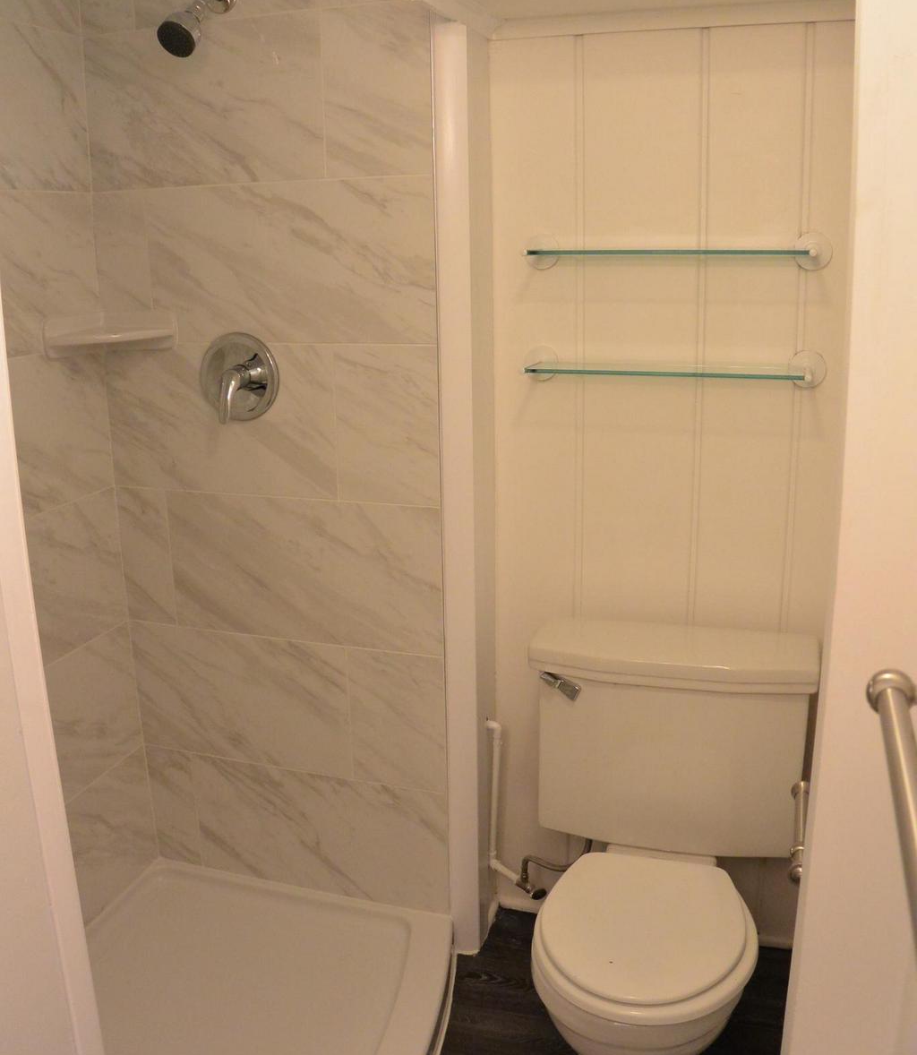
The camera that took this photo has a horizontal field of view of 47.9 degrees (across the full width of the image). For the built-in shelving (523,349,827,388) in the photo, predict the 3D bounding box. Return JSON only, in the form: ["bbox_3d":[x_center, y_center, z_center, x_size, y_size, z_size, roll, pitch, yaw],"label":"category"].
[{"bbox_3d":[0.382,-0.290,1.898,0.560,0.065,0.140,4,15,18],"label":"built-in shelving"}]

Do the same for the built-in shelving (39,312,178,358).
[{"bbox_3d":[-0.705,-0.388,2.066,0.255,0.080,0.165,-8,15,-25],"label":"built-in shelving"}]

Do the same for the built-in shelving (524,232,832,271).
[{"bbox_3d":[0.391,-0.500,1.873,0.550,0.070,0.125,4,15,18],"label":"built-in shelving"}]

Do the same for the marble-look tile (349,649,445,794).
[{"bbox_3d":[-0.126,0.400,2.132,0.213,0.303,0.010,4,15,18],"label":"marble-look tile"}]

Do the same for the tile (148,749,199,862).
[{"bbox_3d":[-0.659,0.648,2.406,0.126,0.300,0.012,4,15,18],"label":"tile"}]

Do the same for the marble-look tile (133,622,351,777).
[{"bbox_3d":[-0.480,0.374,2.270,0.530,0.305,0.012,4,15,18],"label":"marble-look tile"}]

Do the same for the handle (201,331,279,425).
[{"bbox_3d":[-0.452,-0.292,2.044,0.178,0.182,0.080,4,15,18],"label":"handle"}]

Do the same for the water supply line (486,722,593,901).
[{"bbox_3d":[0.161,0.594,2.148,0.235,0.385,0.110,4,15,18],"label":"water supply line"}]

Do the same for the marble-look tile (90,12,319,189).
[{"bbox_3d":[-0.494,-0.809,1.976,0.530,0.305,0.012,4,15,18],"label":"marble-look tile"}]

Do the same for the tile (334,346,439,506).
[{"bbox_3d":[-0.137,-0.196,1.985,0.213,0.303,0.010,4,15,18],"label":"tile"}]

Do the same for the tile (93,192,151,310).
[{"bbox_3d":[-0.681,-0.530,2.111,0.130,0.305,0.012,4,15,18],"label":"tile"}]

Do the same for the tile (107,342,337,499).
[{"bbox_3d":[-0.492,-0.224,2.120,0.530,0.305,0.012,4,15,18],"label":"tile"}]

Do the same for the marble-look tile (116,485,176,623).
[{"bbox_3d":[-0.677,0.059,2.239,0.127,0.303,0.010,4,15,18],"label":"marble-look tile"}]

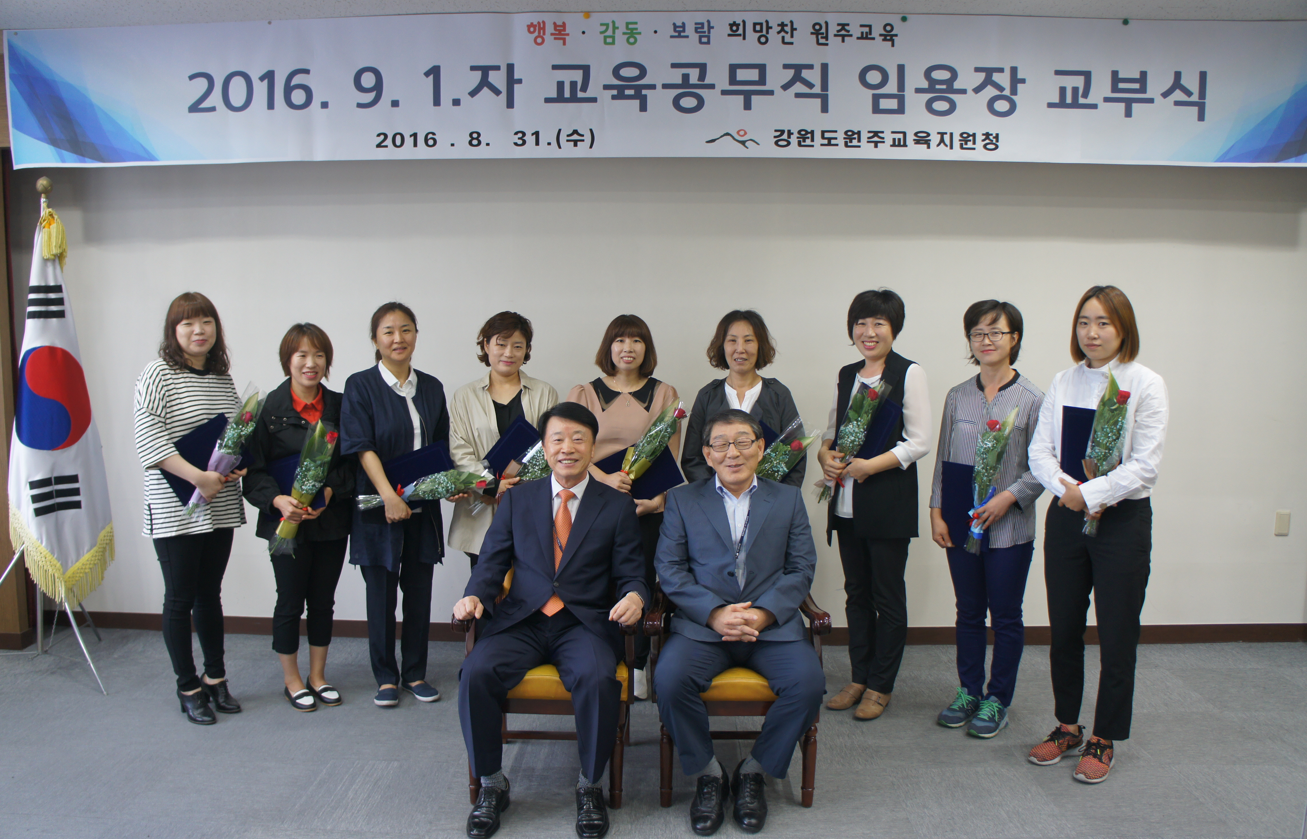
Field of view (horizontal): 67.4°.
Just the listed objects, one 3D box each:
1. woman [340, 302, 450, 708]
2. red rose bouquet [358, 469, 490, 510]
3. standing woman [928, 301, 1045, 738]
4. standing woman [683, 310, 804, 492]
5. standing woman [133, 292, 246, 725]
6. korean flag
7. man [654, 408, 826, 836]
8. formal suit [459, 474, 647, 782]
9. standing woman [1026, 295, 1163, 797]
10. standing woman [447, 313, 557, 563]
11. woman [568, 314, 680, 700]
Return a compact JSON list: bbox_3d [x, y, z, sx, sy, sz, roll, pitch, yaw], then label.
[{"bbox_3d":[-1.040,0.333,3.994,0.440,1.610,0.360,-3,6,-29],"label":"woman"},{"bbox_3d":[-0.891,0.283,3.814,0.514,0.120,0.100,-6,-3,-20],"label":"red rose bouquet"},{"bbox_3d":[1.235,0.362,3.696,0.430,1.605,0.360,3,6,31],"label":"standing woman"},{"bbox_3d":[0.357,0.369,3.917,0.500,1.600,0.350,1,6,5],"label":"standing woman"},{"bbox_3d":[-1.779,0.338,3.780,0.450,1.660,0.350,-3,6,-29],"label":"standing woman"},{"bbox_3d":[-2.408,-0.053,3.987,0.440,1.650,0.230,-1,6,-17],"label":"korean flag"},{"bbox_3d":[0.265,0.582,3.213,0.540,1.250,0.750,0,5,3],"label":"man"},{"bbox_3d":[-0.318,0.651,3.196,0.580,0.950,0.580,0,6,-1],"label":"formal suit"},{"bbox_3d":[1.530,0.366,3.385,0.440,1.650,0.370,3,6,35],"label":"standing woman"},{"bbox_3d":[-0.600,0.344,3.985,0.470,1.590,0.350,-1,5,-11],"label":"standing woman"},{"bbox_3d":[-0.120,0.362,4.058,0.460,1.580,0.330,0,6,-1],"label":"woman"}]

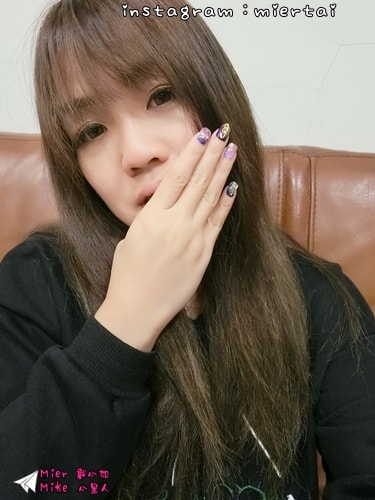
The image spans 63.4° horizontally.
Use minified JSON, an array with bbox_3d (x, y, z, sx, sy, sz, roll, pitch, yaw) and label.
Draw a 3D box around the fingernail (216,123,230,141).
[{"bbox_3d":[0.034,-0.109,0.281,0.010,0.015,0.004,24,-11,-14],"label":"fingernail"}]

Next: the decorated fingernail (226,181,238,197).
[{"bbox_3d":[0.042,-0.057,0.282,0.009,0.014,0.004,23,-11,-15],"label":"decorated fingernail"}]

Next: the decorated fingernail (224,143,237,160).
[{"bbox_3d":[0.041,-0.092,0.282,0.010,0.014,0.004,21,-11,-12],"label":"decorated fingernail"}]

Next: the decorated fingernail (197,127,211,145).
[{"bbox_3d":[0.016,-0.104,0.277,0.010,0.015,0.004,23,-11,-8],"label":"decorated fingernail"}]

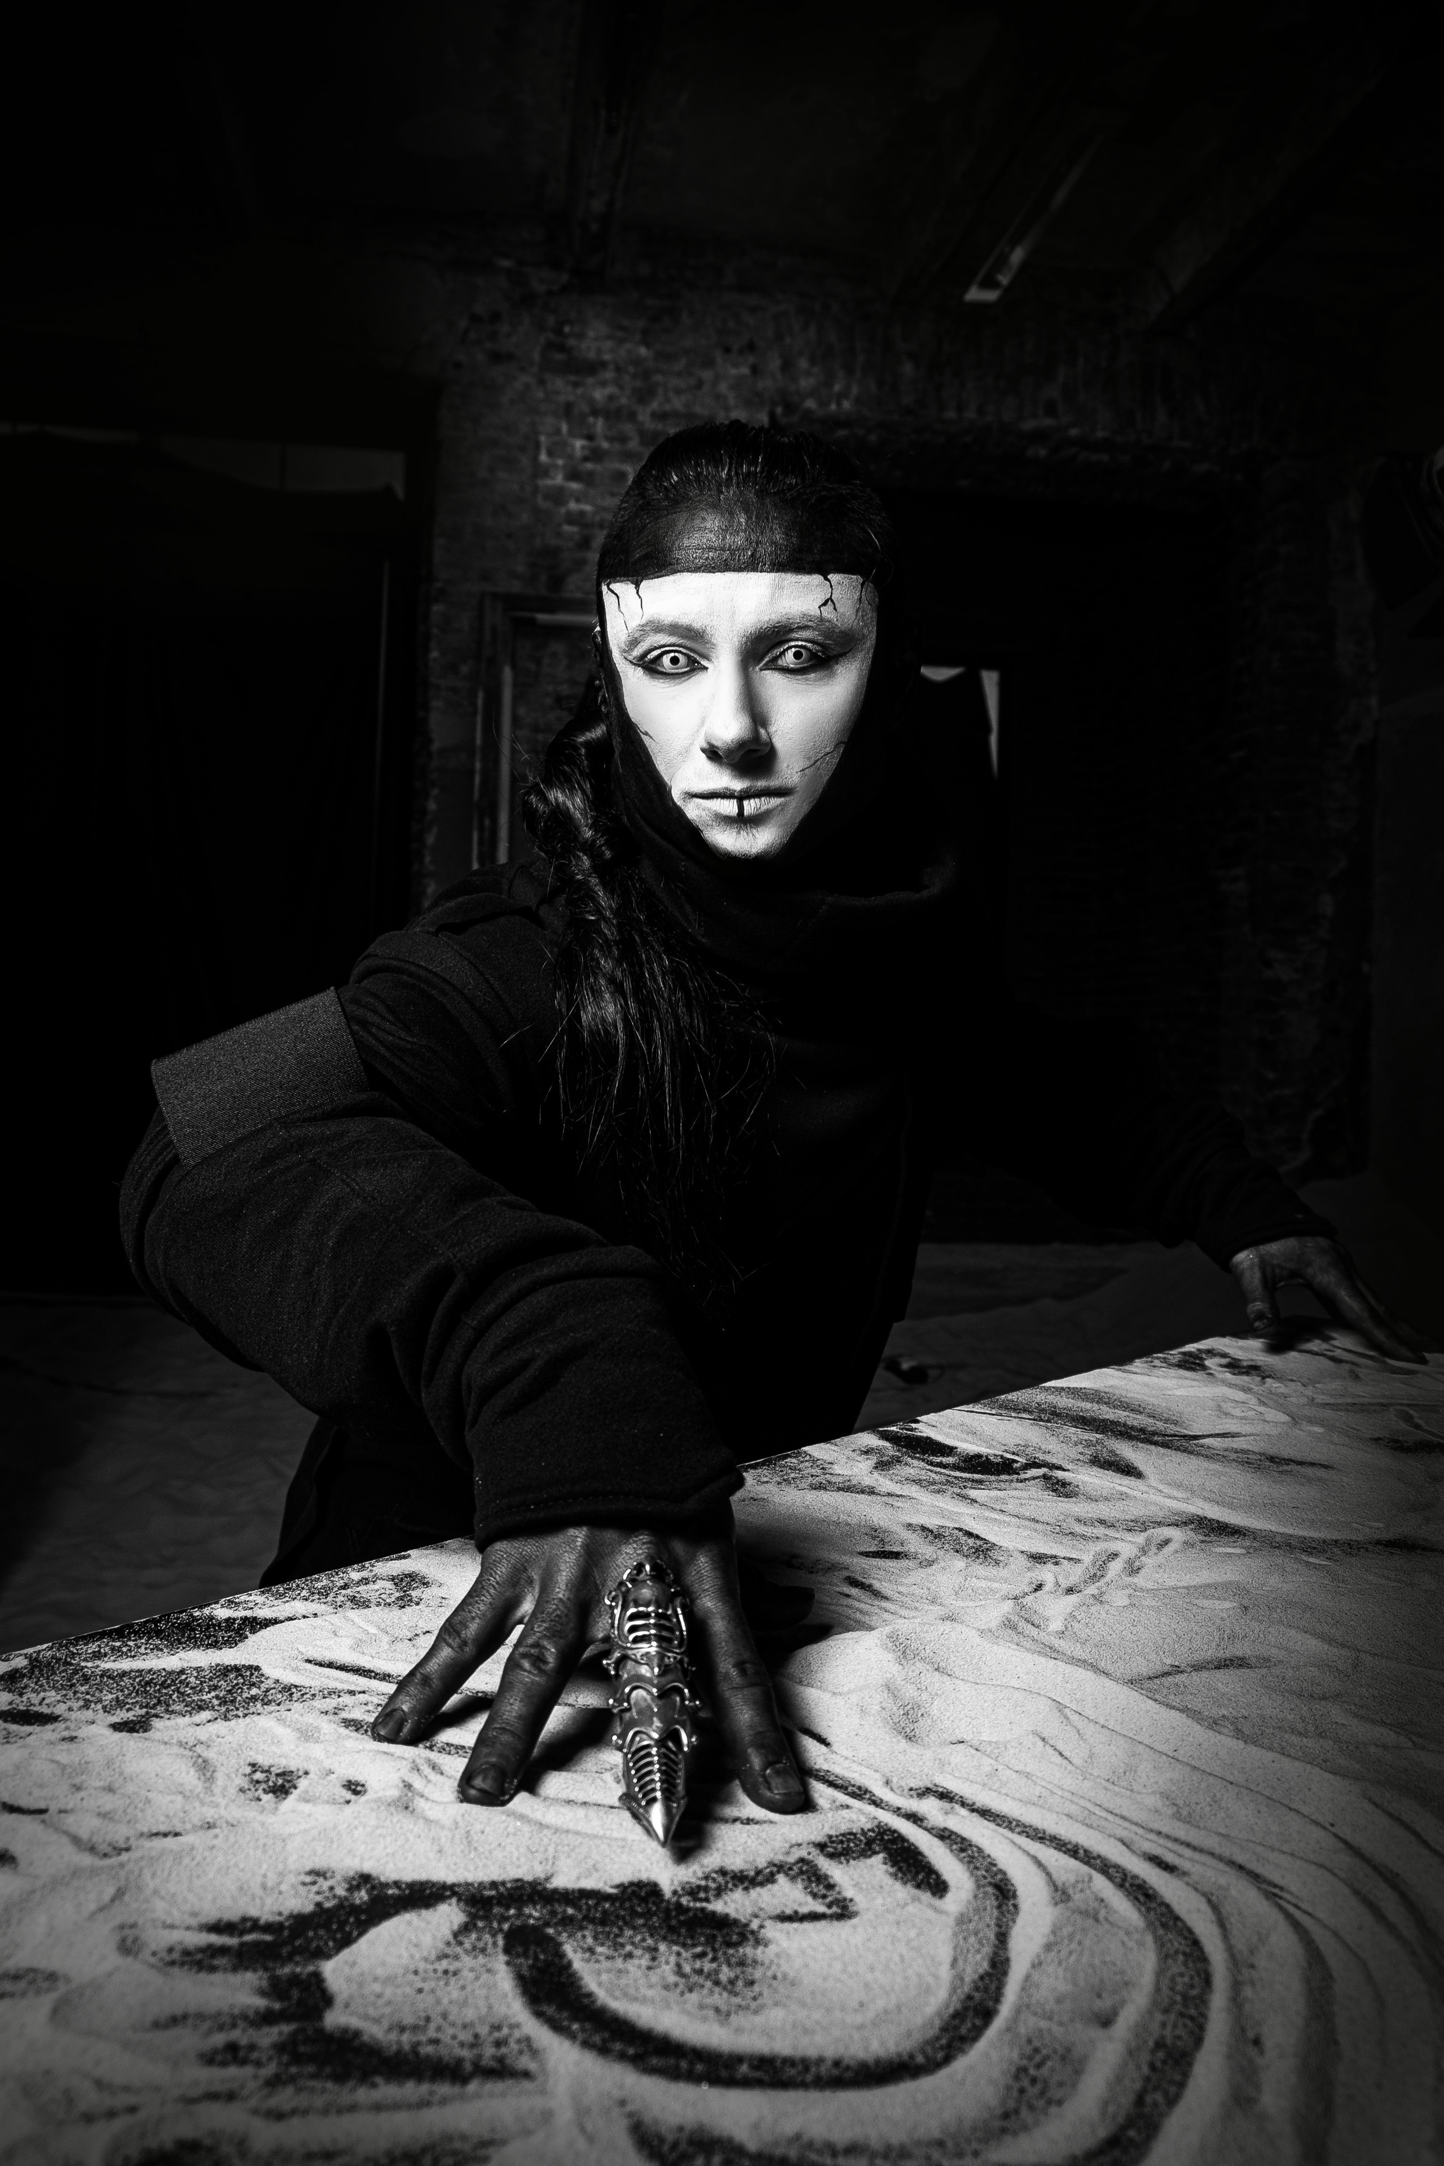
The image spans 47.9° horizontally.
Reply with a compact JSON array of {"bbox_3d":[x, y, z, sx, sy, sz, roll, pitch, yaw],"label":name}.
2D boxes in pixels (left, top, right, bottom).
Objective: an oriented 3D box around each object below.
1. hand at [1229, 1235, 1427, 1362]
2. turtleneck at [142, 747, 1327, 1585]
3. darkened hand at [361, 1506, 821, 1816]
[{"bbox_3d":[0.439,0.150,1.162,0.135,0.082,0.095,3,3,41],"label":"hand"},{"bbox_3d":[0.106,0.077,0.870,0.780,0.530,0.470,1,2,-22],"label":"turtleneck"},{"bbox_3d":[-0.041,0.188,0.560,0.148,0.082,0.120,1,2,-5],"label":"darkened hand"}]

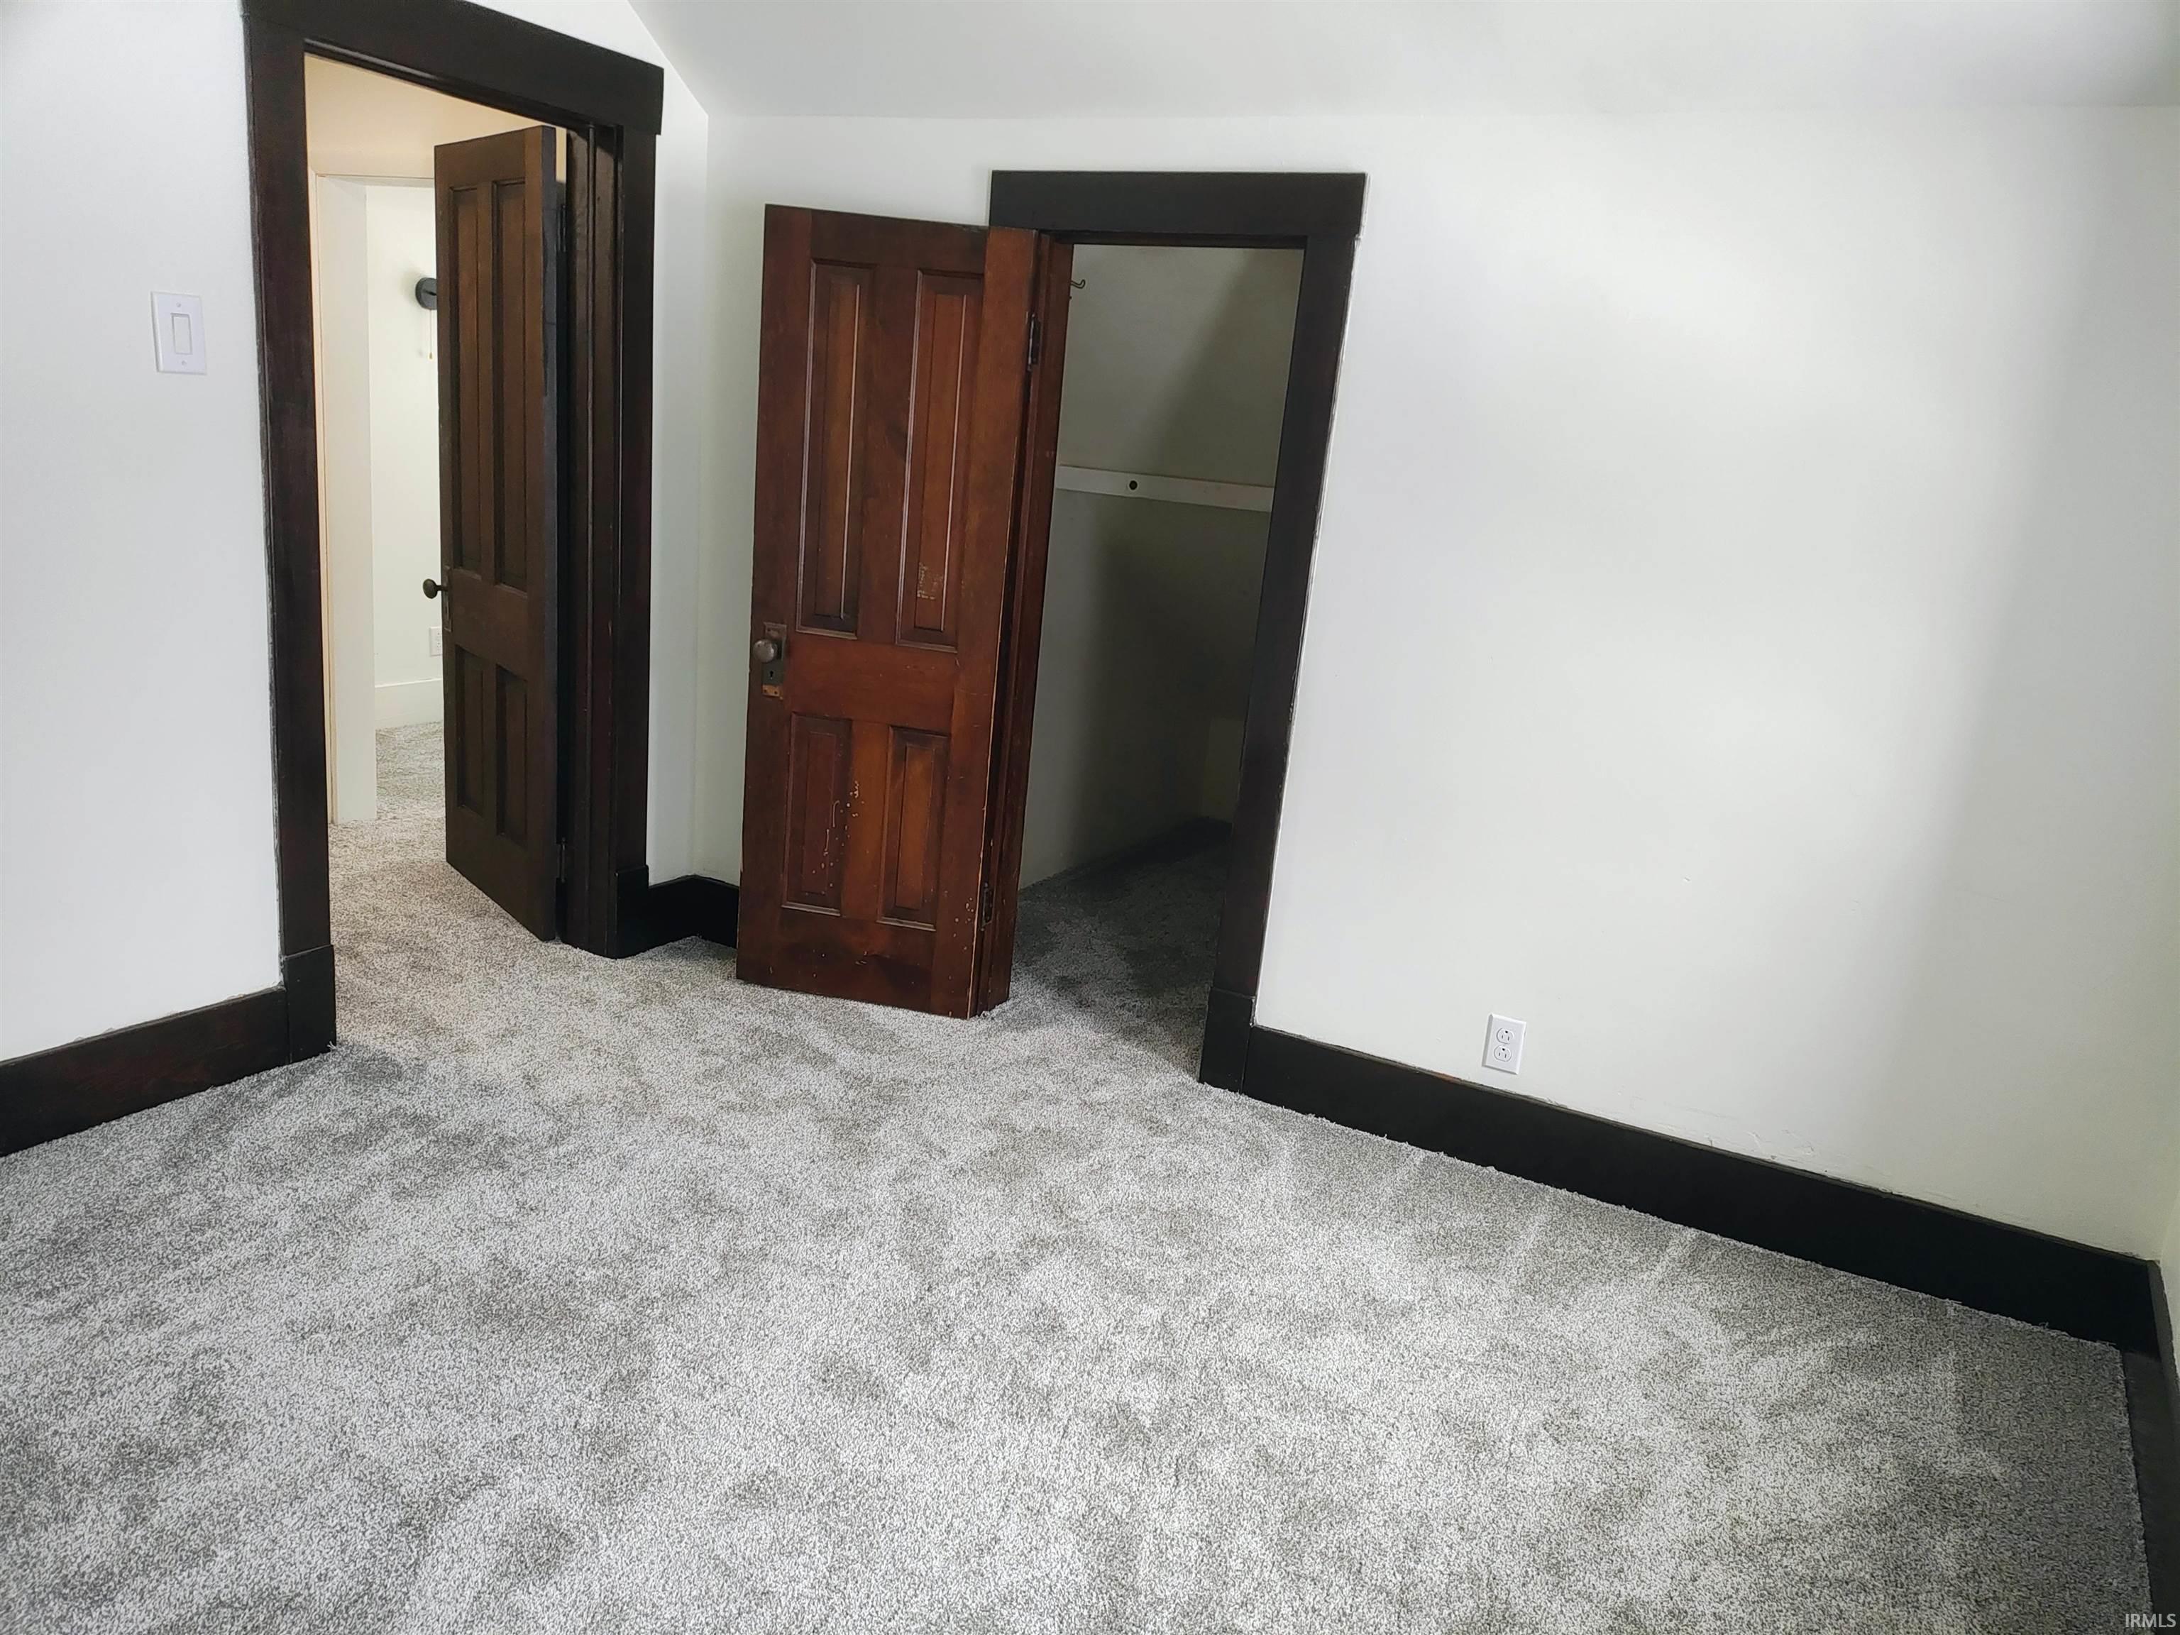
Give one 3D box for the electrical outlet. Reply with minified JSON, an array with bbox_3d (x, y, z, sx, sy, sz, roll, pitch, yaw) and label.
[{"bbox_3d":[0.849,0.467,3.226,0.071,0.115,0.008,12,15,26],"label":"electrical outlet"}]

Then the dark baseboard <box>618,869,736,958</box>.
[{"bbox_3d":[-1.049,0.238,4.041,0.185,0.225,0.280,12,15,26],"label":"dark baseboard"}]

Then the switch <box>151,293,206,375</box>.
[{"bbox_3d":[-1.576,-0.836,2.728,0.008,0.132,0.089,12,15,26],"label":"switch"}]

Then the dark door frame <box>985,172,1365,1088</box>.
[{"bbox_3d":[0.109,-0.401,3.514,0.844,1.923,0.150,12,15,26],"label":"dark door frame"}]

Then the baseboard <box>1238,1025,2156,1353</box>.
[{"bbox_3d":[1.095,0.694,3.129,1.690,0.157,0.025,12,15,26],"label":"baseboard"}]

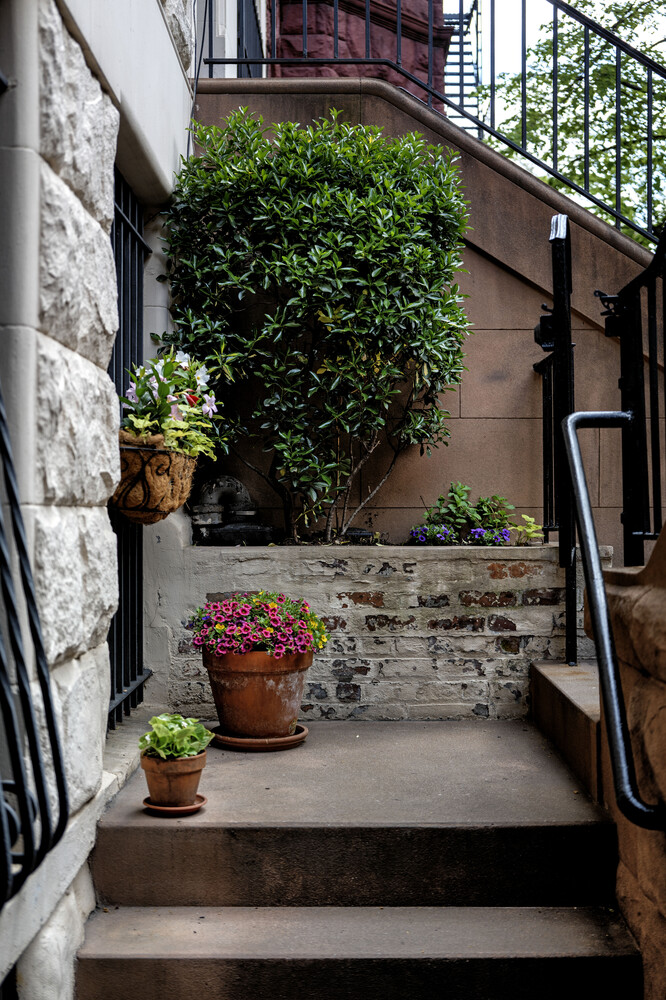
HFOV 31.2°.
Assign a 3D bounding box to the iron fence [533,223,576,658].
[{"bbox_3d":[0.722,-0.189,3.998,0.102,1.408,0.653,0,0,0],"label":"iron fence"}]

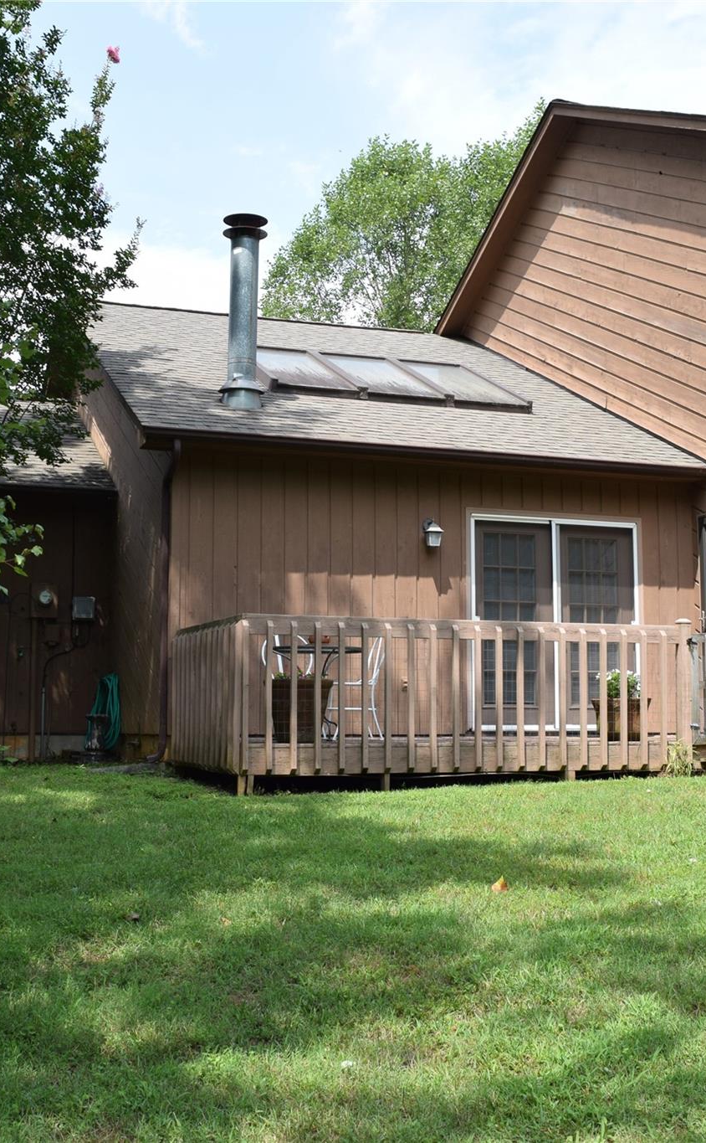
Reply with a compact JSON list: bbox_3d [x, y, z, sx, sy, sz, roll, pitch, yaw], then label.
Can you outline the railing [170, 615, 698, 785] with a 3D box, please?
[{"bbox_3d":[0.593,1.051,10.544,3.789,1.166,2.080,2,-7,-21],"label":"railing"}]

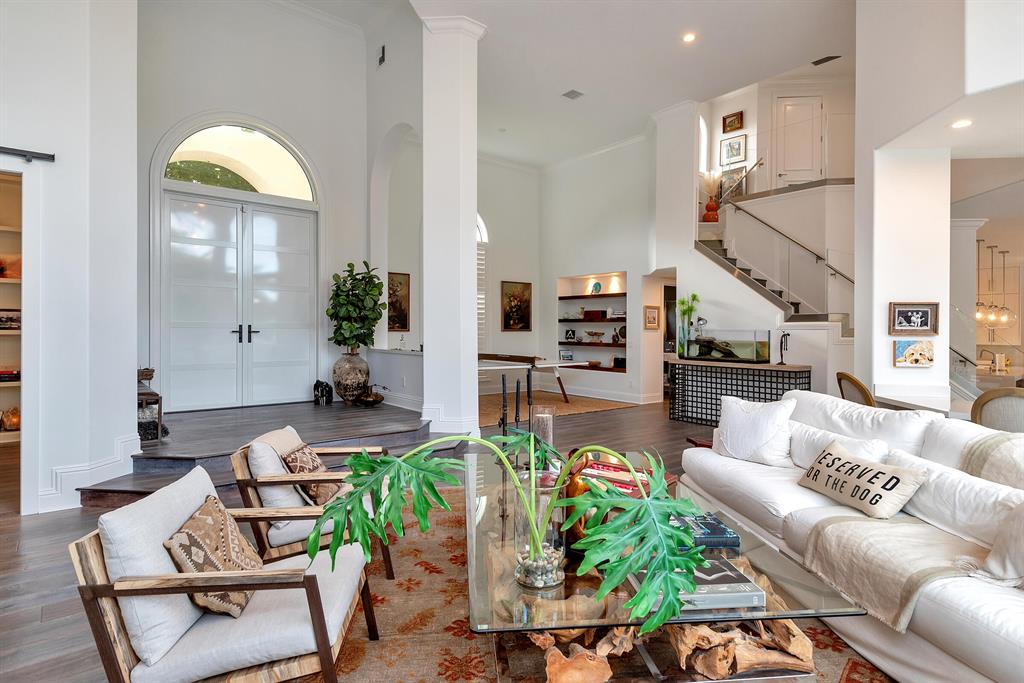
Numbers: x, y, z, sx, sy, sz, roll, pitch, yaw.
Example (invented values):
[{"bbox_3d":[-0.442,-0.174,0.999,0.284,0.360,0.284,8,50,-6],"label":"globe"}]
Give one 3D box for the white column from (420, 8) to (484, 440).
[{"bbox_3d":[-0.727,-1.380,6.600,0.700,5.000,0.600,0,1,5],"label":"white column"}]

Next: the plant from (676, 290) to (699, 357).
[{"bbox_3d":[2.825,-0.258,8.700,0.350,1.030,0.340,0,1,0],"label":"plant"}]

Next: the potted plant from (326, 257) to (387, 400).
[{"bbox_3d":[-2.303,-0.148,8.004,0.820,2.088,0.800,-1,1,-39],"label":"potted plant"}]

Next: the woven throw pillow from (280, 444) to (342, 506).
[{"bbox_3d":[-1.150,0.768,3.100,0.130,0.380,0.390,-37,4,-6],"label":"woven throw pillow"}]

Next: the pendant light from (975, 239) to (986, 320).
[{"bbox_3d":[6.491,-0.819,7.500,0.300,1.200,0.300,0,1,0],"label":"pendant light"}]

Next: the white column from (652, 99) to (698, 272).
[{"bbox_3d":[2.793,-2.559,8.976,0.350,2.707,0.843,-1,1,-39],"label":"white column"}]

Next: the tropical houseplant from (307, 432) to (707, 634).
[{"bbox_3d":[-0.026,0.613,1.860,1.220,0.530,0.620,0,1,0],"label":"tropical houseplant"}]

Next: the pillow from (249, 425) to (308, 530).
[{"bbox_3d":[-1.273,0.754,3.123,0.175,0.494,0.515,-23,5,-9],"label":"pillow"}]

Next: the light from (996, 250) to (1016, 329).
[{"bbox_3d":[7.927,-0.821,8.700,0.300,1.230,0.300,0,1,0],"label":"light"}]

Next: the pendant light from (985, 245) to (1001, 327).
[{"bbox_3d":[7.198,-0.824,8.100,0.300,1.220,0.300,0,1,0],"label":"pendant light"}]

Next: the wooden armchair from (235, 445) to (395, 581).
[{"bbox_3d":[-1.081,0.895,3.100,0.810,0.750,0.680,0,1,-7],"label":"wooden armchair"}]

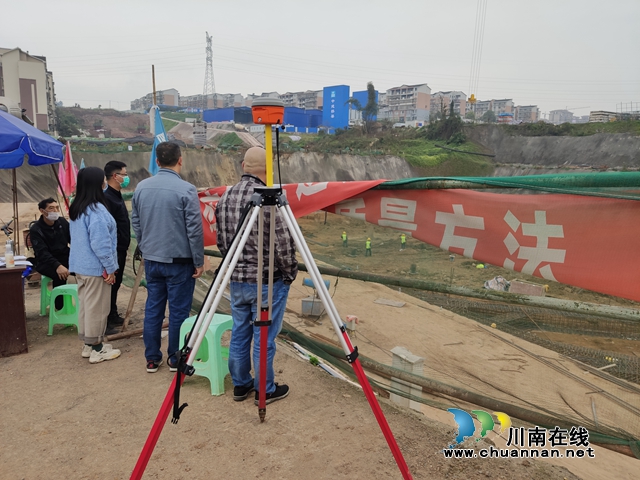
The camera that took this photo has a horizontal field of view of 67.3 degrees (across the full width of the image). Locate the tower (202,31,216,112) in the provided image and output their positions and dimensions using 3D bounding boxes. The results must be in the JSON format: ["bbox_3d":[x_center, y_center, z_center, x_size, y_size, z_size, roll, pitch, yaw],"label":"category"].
[{"bbox_3d":[-61.253,-92.035,267.308,8.000,45.500,9.500,2,6,10],"label":"tower"}]

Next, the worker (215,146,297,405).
[{"bbox_3d":[-0.422,0.232,3.244,0.540,1.686,0.380,2,6,18],"label":"worker"}]

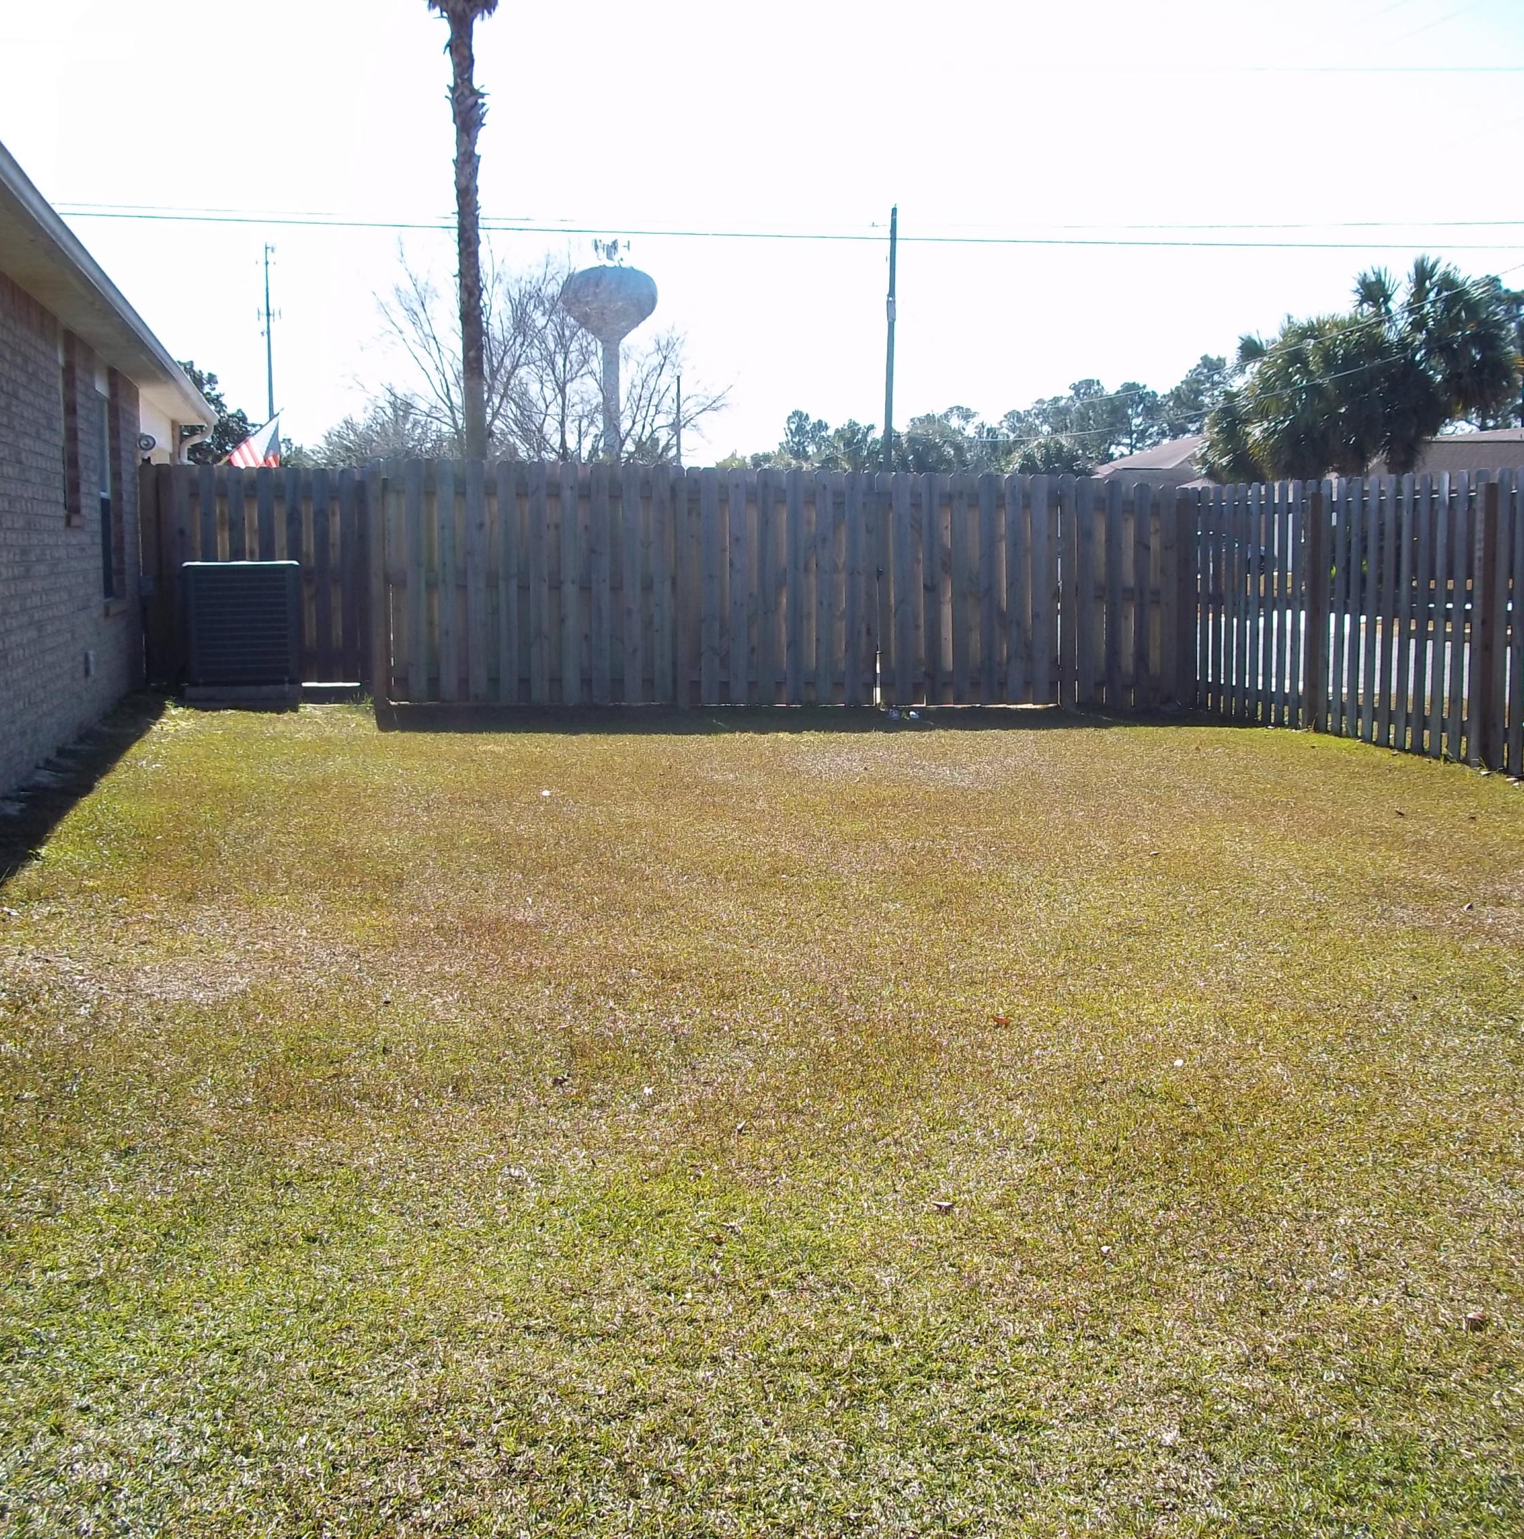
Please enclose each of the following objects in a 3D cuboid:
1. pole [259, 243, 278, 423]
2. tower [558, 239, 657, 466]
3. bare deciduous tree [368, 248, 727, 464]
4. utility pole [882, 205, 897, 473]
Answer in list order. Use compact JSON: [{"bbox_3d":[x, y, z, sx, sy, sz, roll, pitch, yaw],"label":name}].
[{"bbox_3d":[-69.488,-52.108,302.246,2.930,44.077,2.930,0,6,0],"label":"pole"},{"bbox_3d":[-24.606,-59.045,342.547,15.452,49.975,15.452,0,6,0],"label":"tower"},{"bbox_3d":[-5.230,-8.447,52.437,8.750,8.580,8.200,0,6,0],"label":"bare deciduous tree"},{"bbox_3d":[3.823,-10.785,62.572,0.270,11.230,0.270,0,6,0],"label":"utility pole"}]

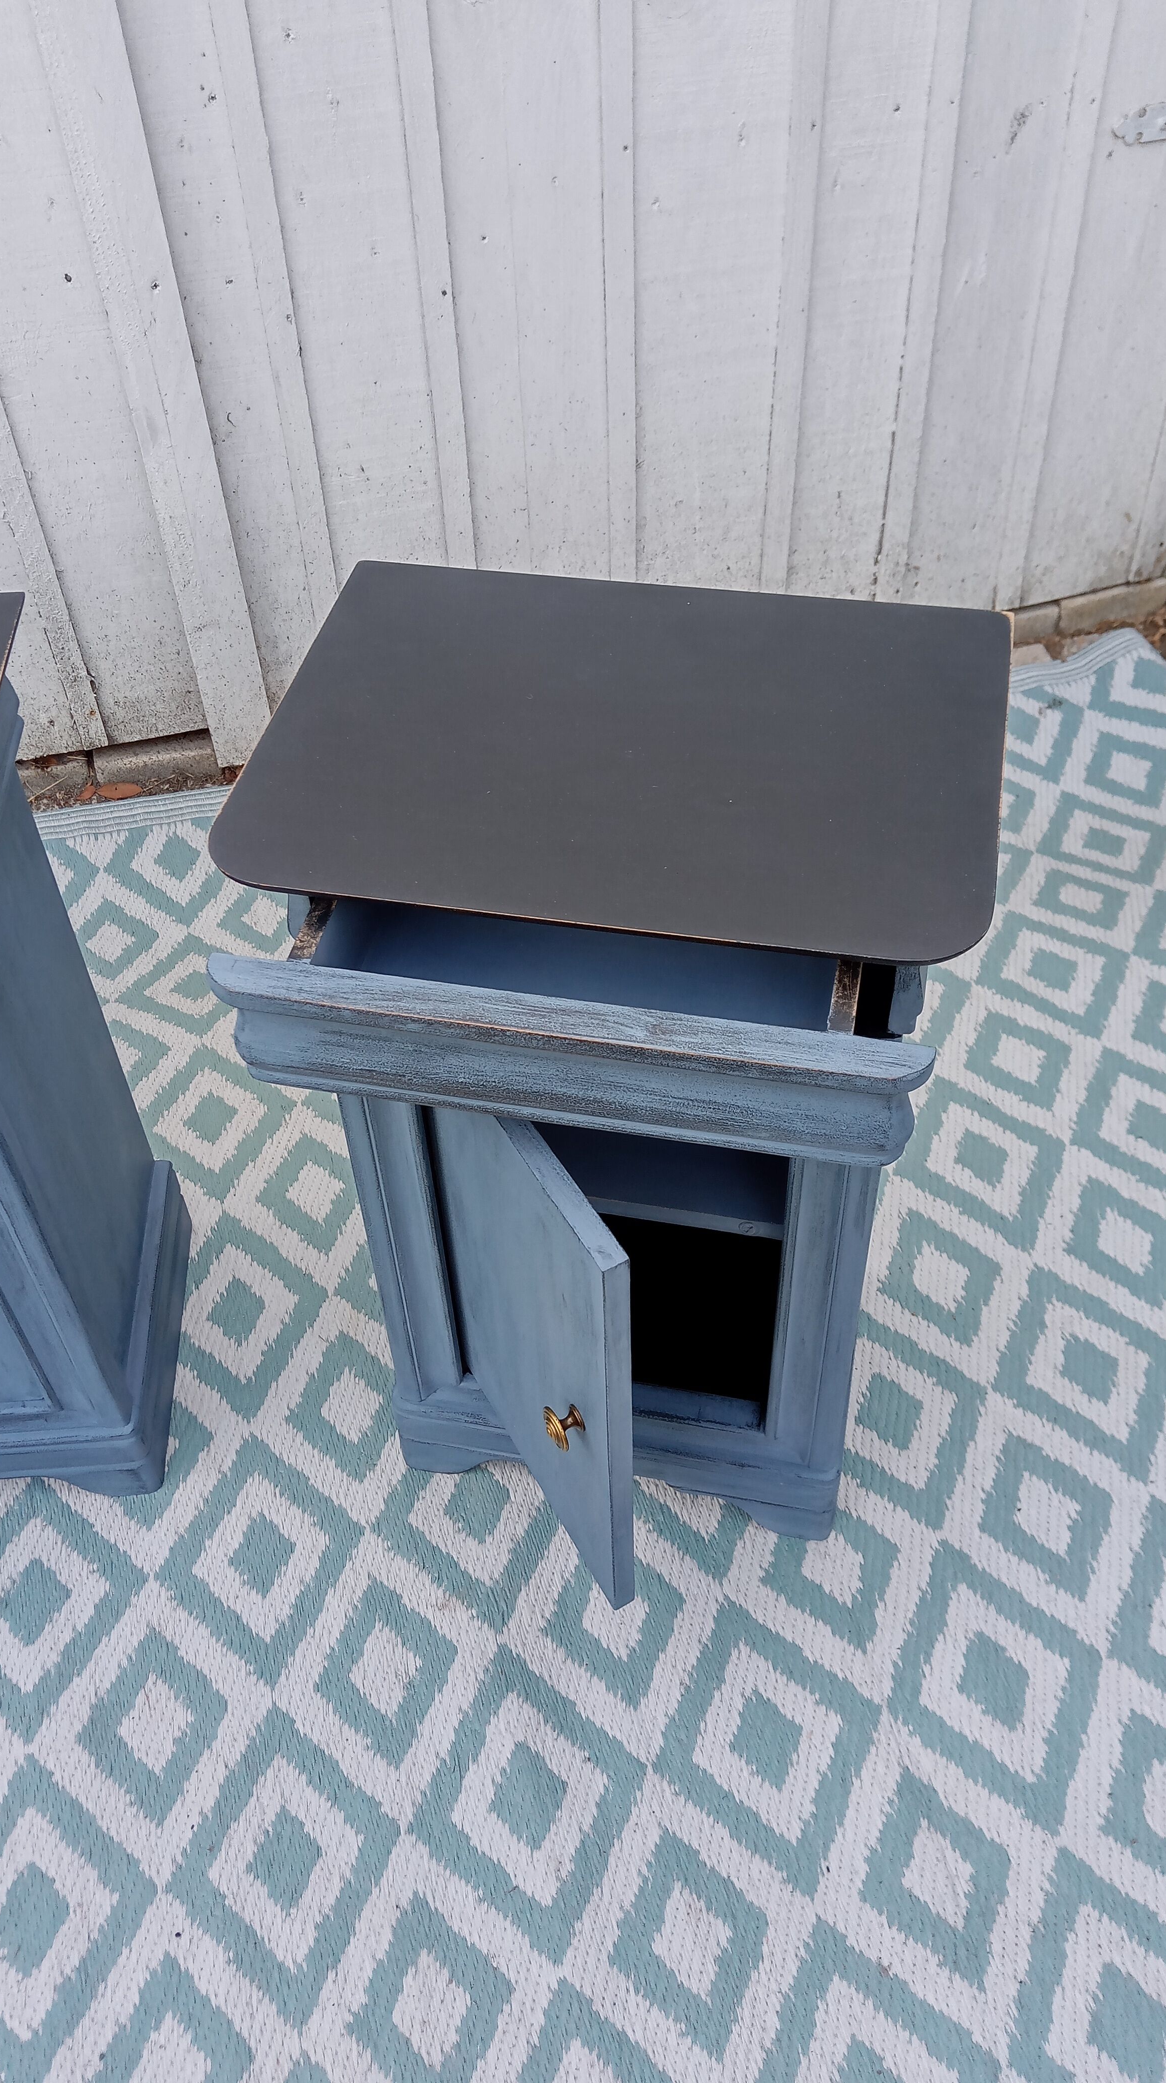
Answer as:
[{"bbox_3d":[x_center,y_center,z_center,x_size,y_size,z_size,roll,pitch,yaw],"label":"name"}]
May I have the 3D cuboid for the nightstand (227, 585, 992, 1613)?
[{"bbox_3d":[0.033,0.098,1.312,0.465,0.763,0.439,7,48,9],"label":"nightstand"}]

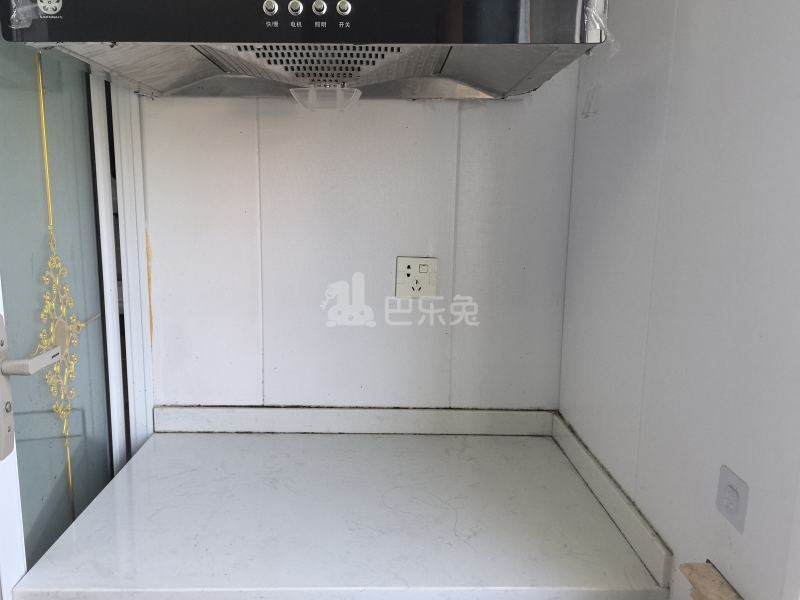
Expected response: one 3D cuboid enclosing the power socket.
[{"bbox_3d":[0.036,-0.045,1.293,0.087,0.087,0.010,1,10,-2],"label":"power socket"}]

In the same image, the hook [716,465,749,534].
[{"bbox_3d":[0.365,0.221,0.696,0.012,0.058,0.057,1,10,-2],"label":"hook"}]

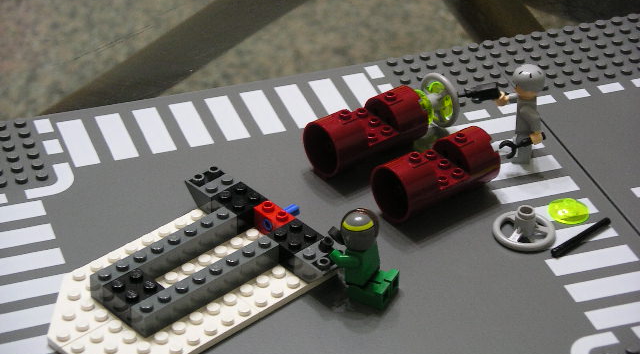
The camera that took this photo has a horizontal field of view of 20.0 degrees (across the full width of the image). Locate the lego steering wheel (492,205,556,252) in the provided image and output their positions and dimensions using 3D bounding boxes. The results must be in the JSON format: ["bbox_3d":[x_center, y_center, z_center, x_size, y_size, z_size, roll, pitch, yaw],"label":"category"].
[{"bbox_3d":[0.080,0.017,0.703,0.024,0.011,0.024,2,35,-1],"label":"lego steering wheel"}]

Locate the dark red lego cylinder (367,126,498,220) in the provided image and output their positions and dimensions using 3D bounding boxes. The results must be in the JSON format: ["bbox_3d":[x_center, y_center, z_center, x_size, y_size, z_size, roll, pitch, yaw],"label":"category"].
[{"bbox_3d":[0.046,-0.001,0.716,0.048,0.025,0.024,-24,43,-32],"label":"dark red lego cylinder"}]

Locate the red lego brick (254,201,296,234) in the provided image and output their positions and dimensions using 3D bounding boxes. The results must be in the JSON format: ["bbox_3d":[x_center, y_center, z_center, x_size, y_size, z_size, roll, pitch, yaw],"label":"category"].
[{"bbox_3d":[-0.017,0.017,0.686,0.008,0.011,0.016,-27,45,-35],"label":"red lego brick"}]

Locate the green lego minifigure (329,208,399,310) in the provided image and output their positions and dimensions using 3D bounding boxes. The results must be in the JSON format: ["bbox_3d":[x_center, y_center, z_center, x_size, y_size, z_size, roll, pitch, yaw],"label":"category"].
[{"bbox_3d":[0.015,0.028,0.664,0.025,0.035,0.020,16,38,18],"label":"green lego minifigure"}]

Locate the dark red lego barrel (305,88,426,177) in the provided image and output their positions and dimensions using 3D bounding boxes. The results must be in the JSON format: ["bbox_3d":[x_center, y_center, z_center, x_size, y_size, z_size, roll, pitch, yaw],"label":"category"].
[{"bbox_3d":[0.019,-0.019,0.738,0.048,0.025,0.024,-23,43,-32],"label":"dark red lego barrel"}]

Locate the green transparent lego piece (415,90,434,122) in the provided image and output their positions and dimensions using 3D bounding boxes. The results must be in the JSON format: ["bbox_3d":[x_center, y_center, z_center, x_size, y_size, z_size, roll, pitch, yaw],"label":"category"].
[{"bbox_3d":[0.040,-0.028,0.753,0.005,0.016,0.016,-23,43,-32],"label":"green transparent lego piece"}]

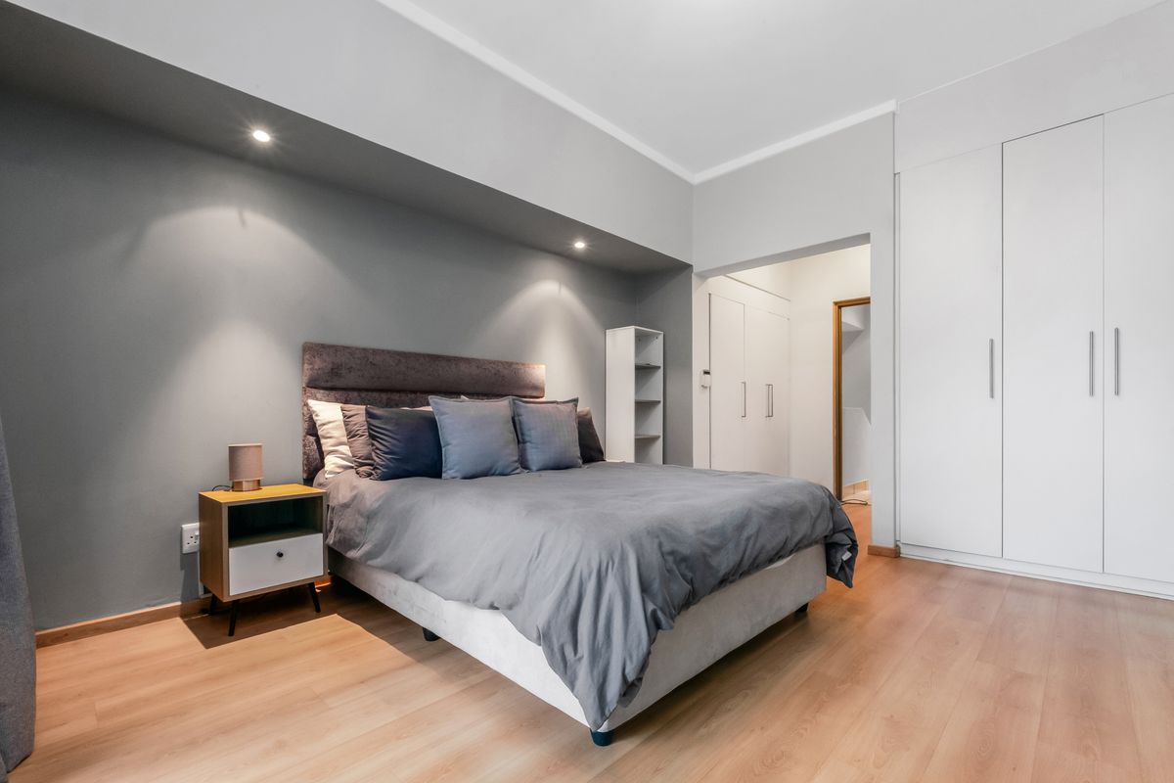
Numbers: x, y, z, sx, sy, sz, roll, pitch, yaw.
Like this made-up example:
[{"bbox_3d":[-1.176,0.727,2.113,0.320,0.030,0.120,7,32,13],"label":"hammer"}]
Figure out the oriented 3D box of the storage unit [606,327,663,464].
[{"bbox_3d":[0.407,0.283,4.110,0.310,1.570,0.378,-1,-3,45],"label":"storage unit"}]

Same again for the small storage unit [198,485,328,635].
[{"bbox_3d":[-1.456,0.723,2.199,0.370,0.537,0.392,-1,-2,41],"label":"small storage unit"}]

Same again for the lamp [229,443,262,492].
[{"bbox_3d":[-1.591,0.347,2.286,0.137,0.218,0.137,-1,-2,41],"label":"lamp"}]

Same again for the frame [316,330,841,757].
[{"bbox_3d":[-0.141,0.390,2.516,1.920,1.250,1.670,-1,-3,45],"label":"frame"}]

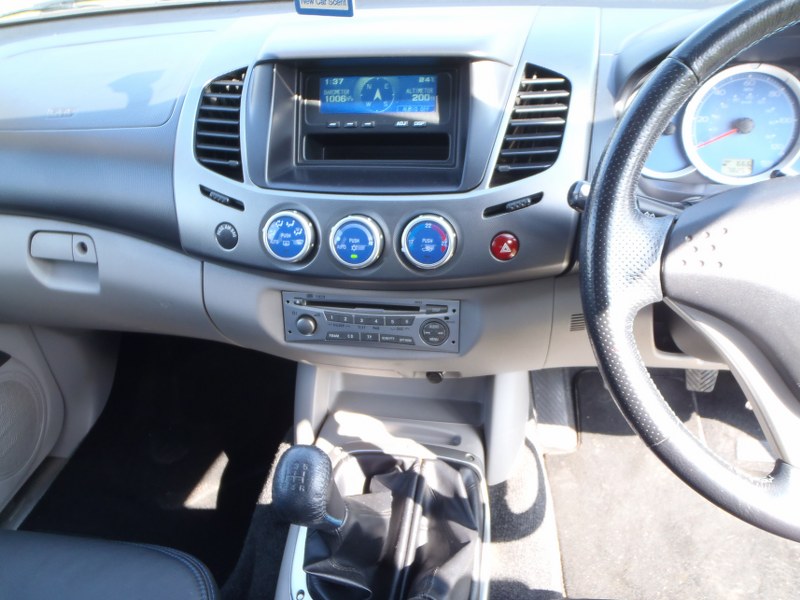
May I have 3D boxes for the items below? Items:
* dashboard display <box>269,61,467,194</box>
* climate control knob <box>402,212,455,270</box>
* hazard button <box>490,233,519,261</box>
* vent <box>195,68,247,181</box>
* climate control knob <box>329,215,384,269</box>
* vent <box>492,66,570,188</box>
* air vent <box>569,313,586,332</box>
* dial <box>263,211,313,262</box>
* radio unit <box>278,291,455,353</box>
[{"bbox_3d":[-0.029,-0.166,0.625,0.198,0.122,0.047,3,3,10],"label":"dashboard display"},{"bbox_3d":[0.026,-0.053,0.590,0.050,0.050,0.022,0,2,6],"label":"climate control knob"},{"bbox_3d":[0.095,-0.049,0.592,0.026,0.026,0.012,-1,3,2],"label":"hazard button"},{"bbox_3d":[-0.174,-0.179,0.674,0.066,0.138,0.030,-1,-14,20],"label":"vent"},{"bbox_3d":[-0.040,-0.054,0.598,0.050,0.050,0.022,3,2,10],"label":"climate control knob"},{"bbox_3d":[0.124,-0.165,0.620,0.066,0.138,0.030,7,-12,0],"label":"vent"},{"bbox_3d":[0.182,0.022,0.659,0.022,0.019,0.008,-1,22,3],"label":"air vent"},{"bbox_3d":[-0.106,-0.060,0.613,0.050,0.050,0.022,5,3,14],"label":"dial"},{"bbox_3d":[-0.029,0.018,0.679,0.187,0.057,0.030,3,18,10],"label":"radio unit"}]

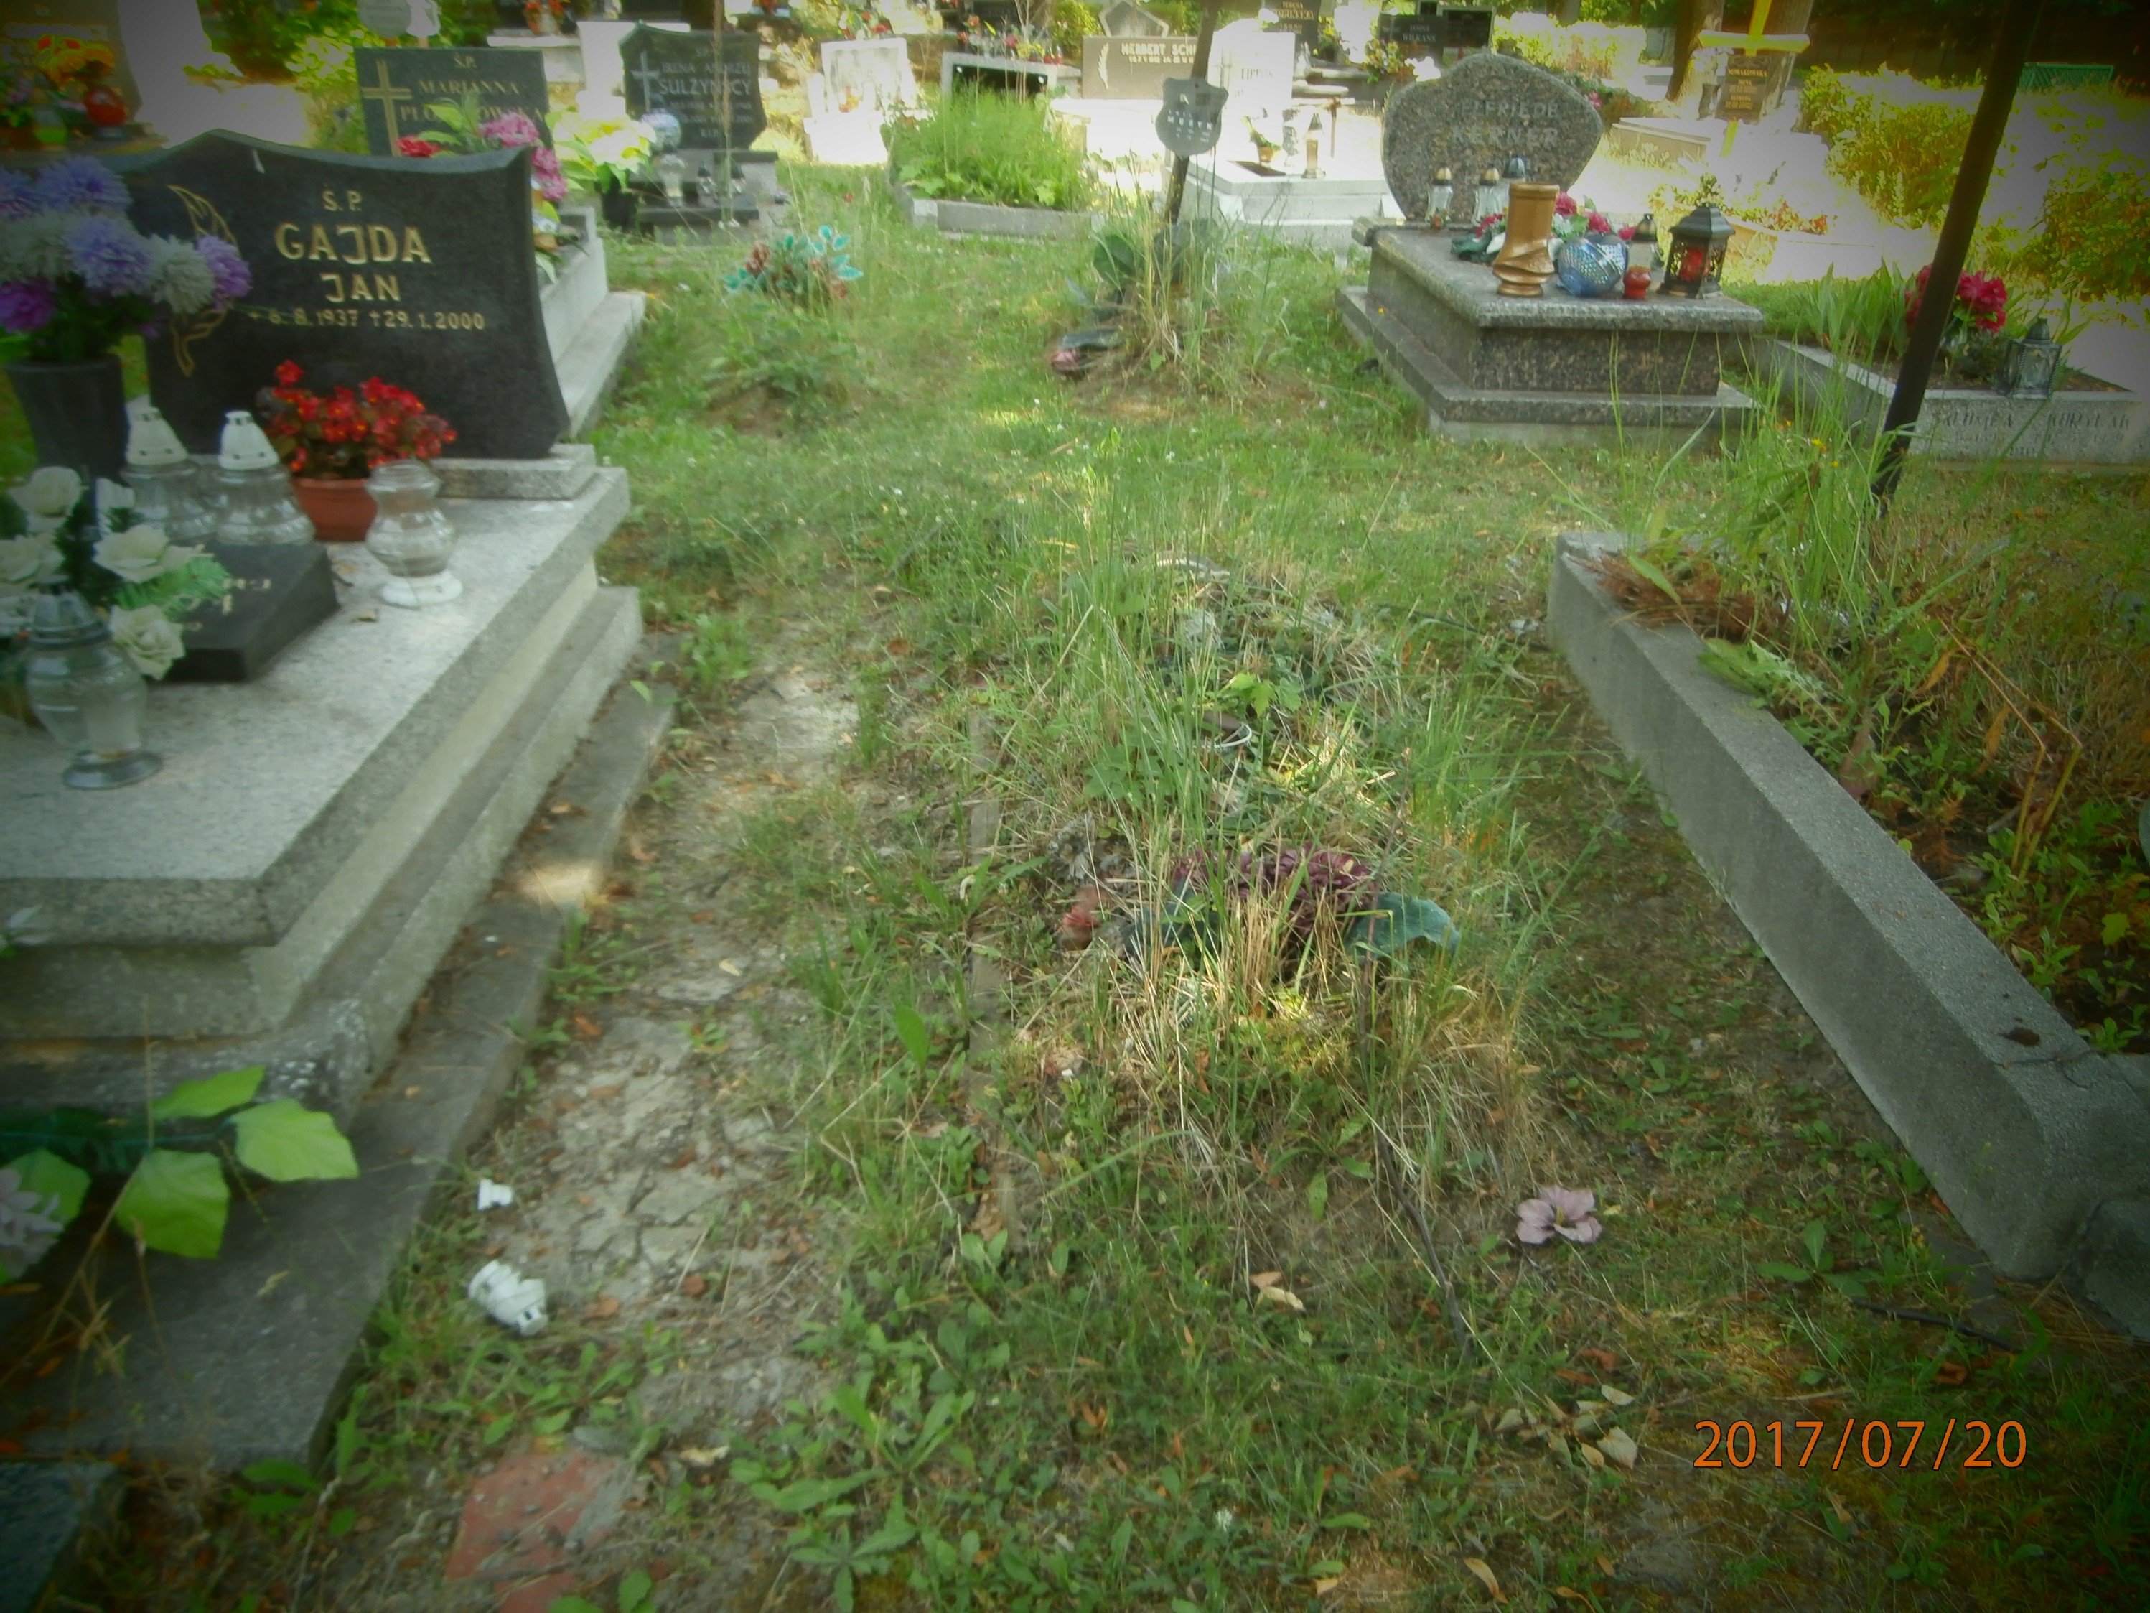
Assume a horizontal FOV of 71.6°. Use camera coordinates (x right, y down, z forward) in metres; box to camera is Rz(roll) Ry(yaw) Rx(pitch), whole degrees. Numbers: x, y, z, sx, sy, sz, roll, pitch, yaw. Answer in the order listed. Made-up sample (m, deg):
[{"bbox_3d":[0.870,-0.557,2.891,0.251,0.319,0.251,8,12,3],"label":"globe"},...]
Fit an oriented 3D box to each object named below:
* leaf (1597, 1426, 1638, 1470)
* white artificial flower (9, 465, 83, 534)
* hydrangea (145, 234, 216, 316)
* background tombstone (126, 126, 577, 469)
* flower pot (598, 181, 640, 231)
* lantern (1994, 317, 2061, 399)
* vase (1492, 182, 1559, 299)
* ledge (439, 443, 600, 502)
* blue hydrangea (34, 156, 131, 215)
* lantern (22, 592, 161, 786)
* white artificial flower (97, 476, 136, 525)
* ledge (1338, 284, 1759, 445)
[{"bbox_3d":[0.550,0.649,1.510,0.043,0.015,0.045,16,31,25],"label":"leaf"},{"bbox_3d":[-1.380,-0.411,2.000,0.090,0.075,0.085,-10,29,-21],"label":"white artificial flower"},{"bbox_3d":[-1.411,-0.837,2.352,0.105,0.115,0.100,0,28,-2],"label":"hydrangea"},{"bbox_3d":[-1.388,-0.961,2.824,0.790,0.576,0.100,0,28,-2],"label":"background tombstone"},{"bbox_3d":[-2.521,-3.347,8.260,0.195,0.250,0.195,0,28,-2],"label":"flower pot"},{"bbox_3d":[2.822,-1.324,4.385,0.120,0.213,0.120,8,28,13],"label":"lantern"},{"bbox_3d":[1.412,-1.772,4.660,0.190,0.305,0.190,9,29,13],"label":"vase"},{"bbox_3d":[-1.507,-0.731,3.232,0.860,0.062,0.230,0,27,-3],"label":"ledge"},{"bbox_3d":[-1.478,-0.919,2.220,0.125,0.100,0.120,-15,32,-28],"label":"blue hydrangea"},{"bbox_3d":[-1.267,-0.164,1.908,0.150,0.265,0.150,0,27,-3],"label":"lantern"},{"bbox_3d":[-1.333,-0.421,2.070,0.055,0.065,0.055,-16,33,-29],"label":"white artificial flower"},{"bbox_3d":[1.537,-1.608,5.323,0.916,0.131,2.200,1,27,0],"label":"ledge"}]

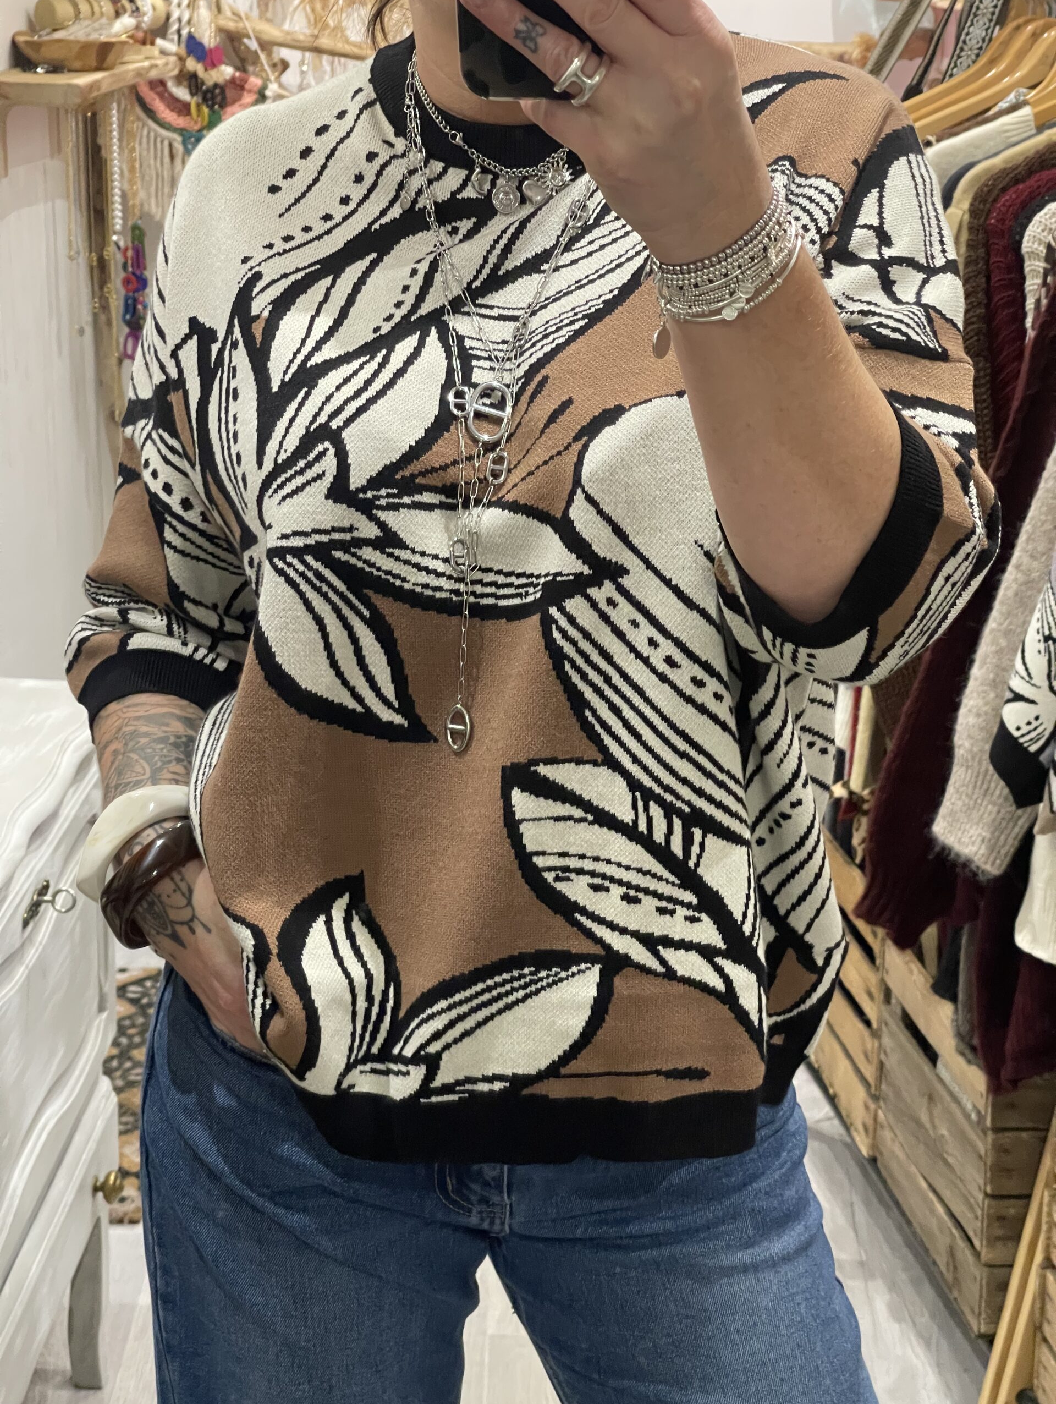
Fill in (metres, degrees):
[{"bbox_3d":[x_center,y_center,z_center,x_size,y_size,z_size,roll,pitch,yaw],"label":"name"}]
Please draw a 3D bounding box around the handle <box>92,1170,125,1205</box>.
[{"bbox_3d":[-0.418,0.484,2.600,0.031,0.031,0.031,1,14,5],"label":"handle"}]

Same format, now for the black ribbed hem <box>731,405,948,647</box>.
[{"bbox_3d":[0.162,-0.093,1.360,0.120,0.055,0.115,7,53,23],"label":"black ribbed hem"}]

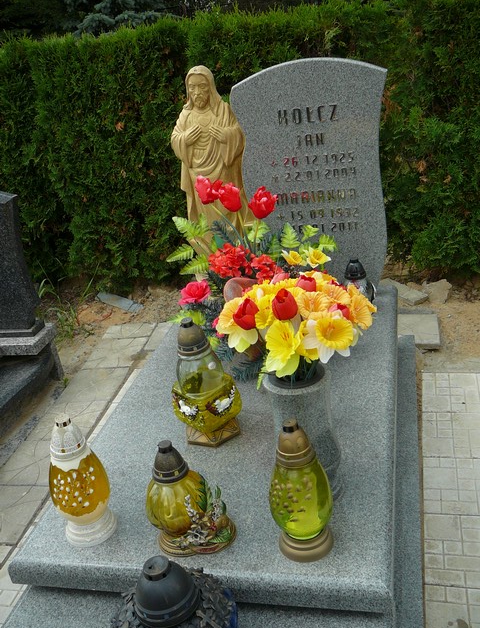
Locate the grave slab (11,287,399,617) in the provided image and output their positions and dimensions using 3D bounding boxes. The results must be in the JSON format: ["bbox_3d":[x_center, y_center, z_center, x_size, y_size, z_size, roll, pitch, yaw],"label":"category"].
[{"bbox_3d":[0.049,0.261,2.015,0.855,0.067,1.473,-2,26,15],"label":"grave slab"}]

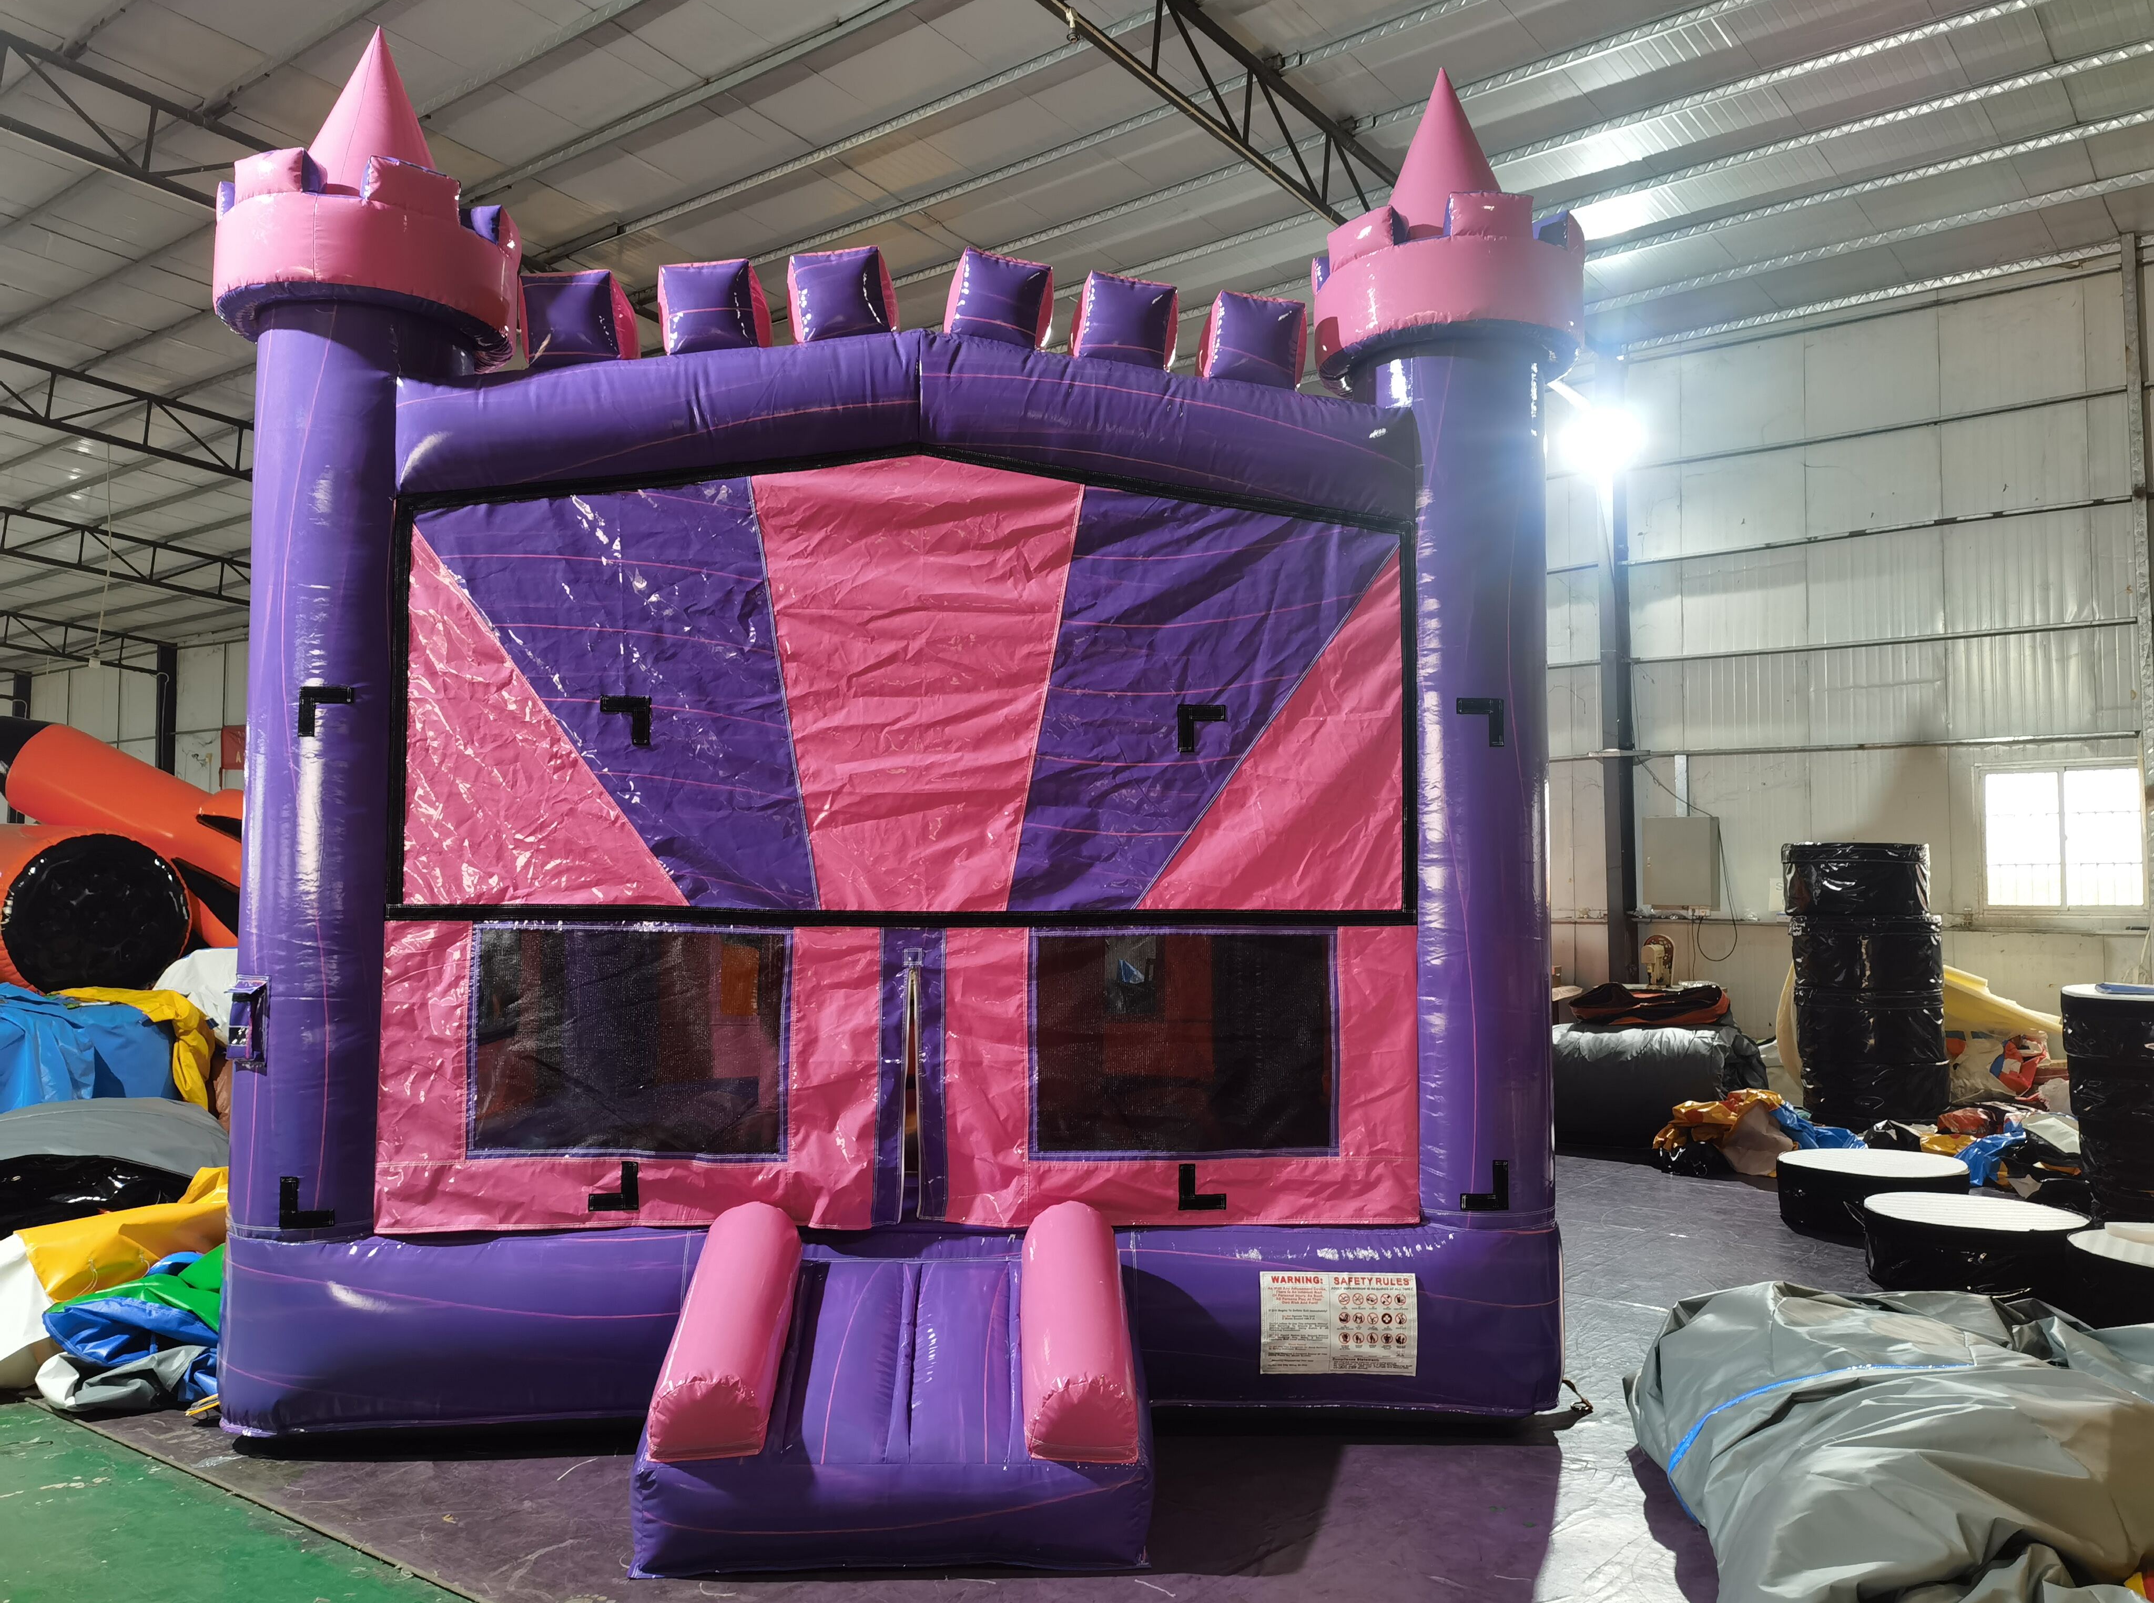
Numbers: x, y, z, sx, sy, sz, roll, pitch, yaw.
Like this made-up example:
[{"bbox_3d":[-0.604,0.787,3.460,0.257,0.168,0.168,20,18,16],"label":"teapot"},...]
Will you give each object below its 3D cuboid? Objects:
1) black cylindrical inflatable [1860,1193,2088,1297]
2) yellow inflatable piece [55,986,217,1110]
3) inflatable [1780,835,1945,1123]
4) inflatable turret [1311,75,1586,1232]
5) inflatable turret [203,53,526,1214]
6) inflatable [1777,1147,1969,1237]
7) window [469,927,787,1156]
[{"bbox_3d":[3.695,1.838,6.908,0.830,0.300,0.830,0,-3,0],"label":"black cylindrical inflatable"},{"bbox_3d":[-3.946,1.035,7.054,0.680,0.520,0.500,1,-3,-3],"label":"yellow inflatable piece"},{"bbox_3d":[5.368,1.243,11.419,0.930,1.920,0.930,1,-3,-3],"label":"inflatable"},{"bbox_3d":[1.203,-0.559,5.511,0.890,3.780,0.890,1,-3,-3],"label":"inflatable turret"},{"bbox_3d":[-2.279,-0.597,5.345,0.900,3.810,0.900,1,-3,-3],"label":"inflatable turret"},{"bbox_3d":[3.825,1.895,8.068,0.860,0.310,0.860,1,-3,-3],"label":"inflatable"},{"bbox_3d":[-1.377,0.735,5.149,0.960,0.700,0.040,1,-3,-3],"label":"window"}]

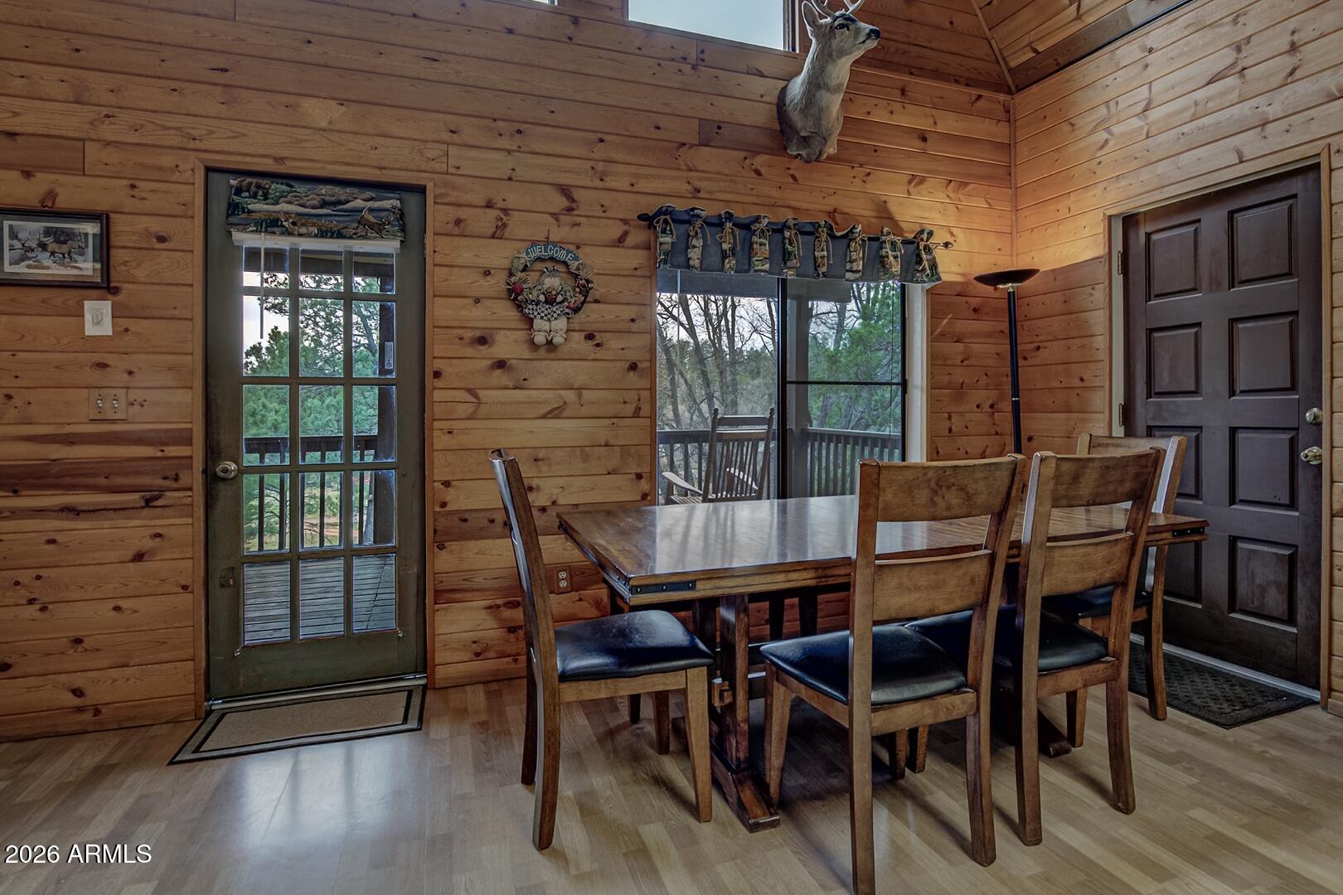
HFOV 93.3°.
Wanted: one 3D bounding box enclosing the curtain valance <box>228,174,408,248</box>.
[{"bbox_3d":[-1.364,-0.912,2.467,0.600,0.225,0.080,-1,3,-18],"label":"curtain valance"}]

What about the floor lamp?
[{"bbox_3d":[1.671,0.033,3.100,0.320,1.790,0.320,-1,3,-18],"label":"floor lamp"}]

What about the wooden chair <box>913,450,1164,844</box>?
[{"bbox_3d":[1.043,0.503,1.829,0.455,1.010,0.540,-1,3,-18],"label":"wooden chair"}]

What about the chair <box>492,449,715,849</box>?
[{"bbox_3d":[-0.212,0.514,1.815,0.575,1.005,0.440,-1,3,-19],"label":"chair"}]

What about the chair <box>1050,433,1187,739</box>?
[{"bbox_3d":[1.514,0.468,2.392,0.575,1.005,0.440,-1,3,-19],"label":"chair"}]

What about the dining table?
[{"bbox_3d":[0.649,0.614,2.166,1.870,0.755,0.970,-1,3,-18],"label":"dining table"}]

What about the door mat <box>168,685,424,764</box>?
[{"bbox_3d":[-1.311,0.990,2.321,0.750,0.014,0.415,-1,3,-18],"label":"door mat"}]

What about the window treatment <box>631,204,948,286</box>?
[{"bbox_3d":[0.653,-0.945,3.026,1.670,0.275,0.110,-1,3,-18],"label":"window treatment"}]

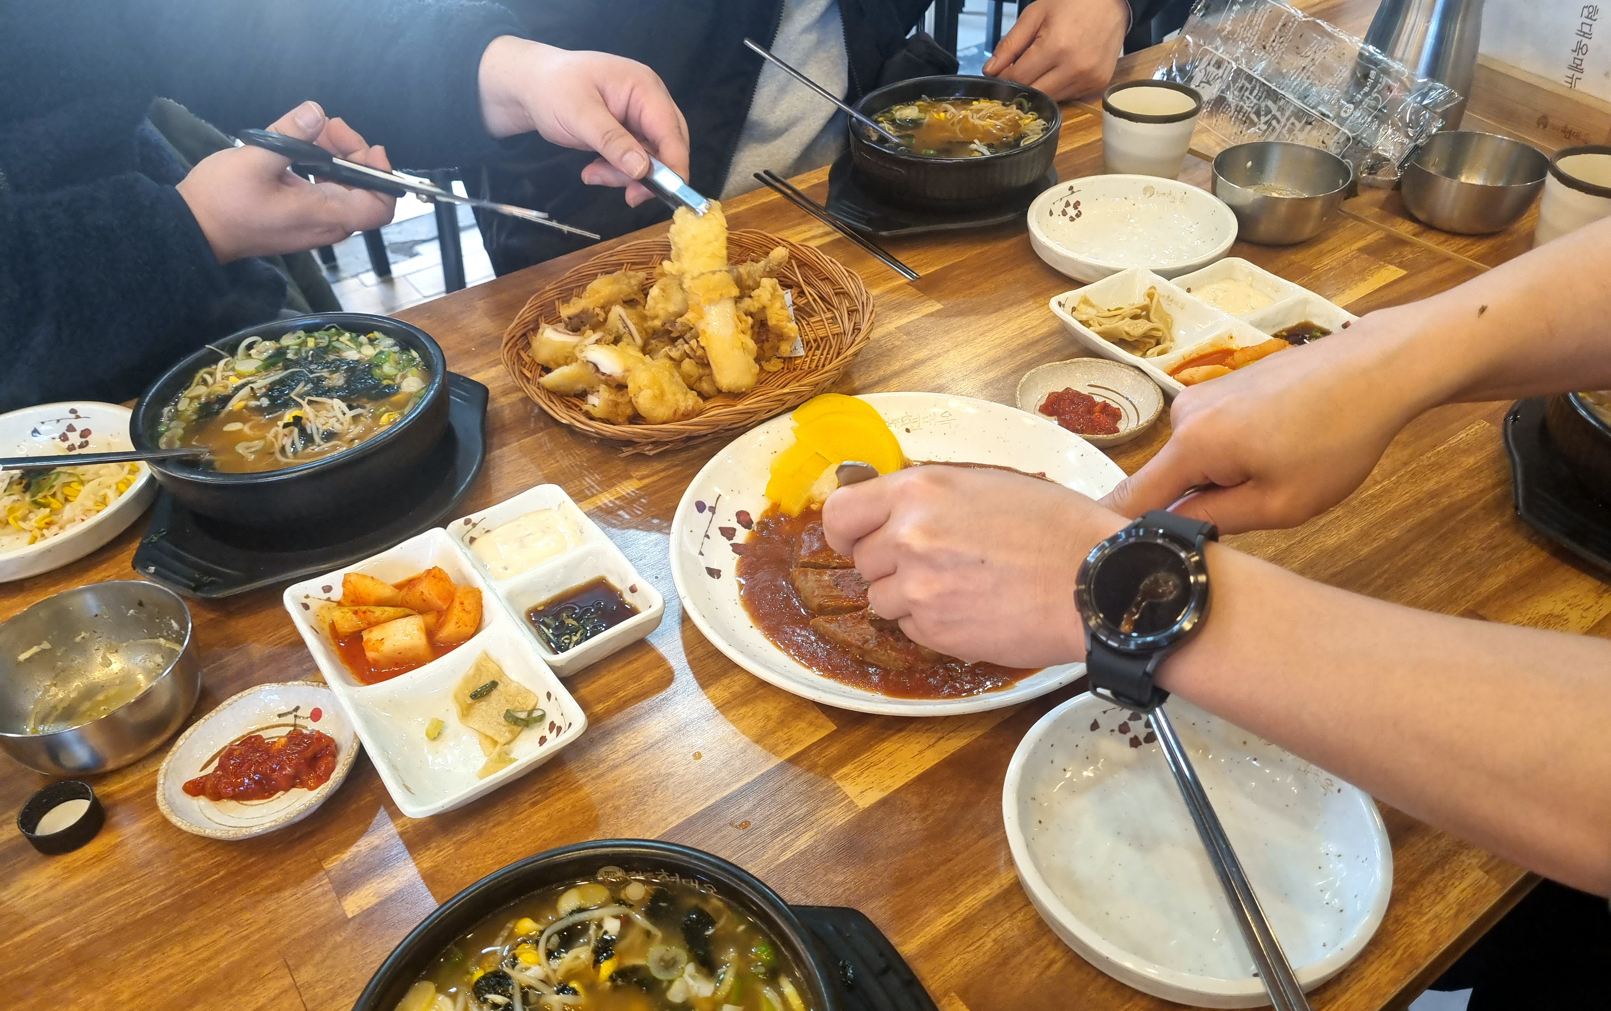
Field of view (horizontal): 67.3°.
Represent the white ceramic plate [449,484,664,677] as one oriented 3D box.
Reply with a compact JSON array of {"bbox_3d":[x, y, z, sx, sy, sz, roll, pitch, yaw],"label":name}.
[{"bbox_3d":[-0.131,0.040,0.640,0.064,0.024,0.132,-27,45,-25],"label":"white ceramic plate"}]

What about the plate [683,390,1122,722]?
[{"bbox_3d":[0.056,0.023,0.642,0.251,0.028,0.251,-2,40,2],"label":"plate"}]

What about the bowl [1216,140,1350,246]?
[{"bbox_3d":[0.353,-0.230,0.908,0.098,0.049,0.098,-2,40,2],"label":"bowl"}]

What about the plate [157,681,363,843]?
[{"bbox_3d":[-0.245,0.121,0.553,0.088,0.021,0.088,-4,40,0],"label":"plate"}]

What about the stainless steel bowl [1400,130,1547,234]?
[{"bbox_3d":[0.497,-0.238,0.906,0.098,0.049,0.098,-2,40,2],"label":"stainless steel bowl"}]

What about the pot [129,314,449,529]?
[{"bbox_3d":[-0.296,-0.046,0.717,0.171,0.054,0.171,-2,40,2],"label":"pot"}]

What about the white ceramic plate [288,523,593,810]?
[{"bbox_3d":[-0.182,0.082,0.592,0.089,0.026,0.177,-26,45,-25],"label":"white ceramic plate"}]

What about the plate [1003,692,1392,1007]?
[{"bbox_3d":[0.158,0.137,0.499,0.152,0.026,0.152,-2,40,2],"label":"plate"}]

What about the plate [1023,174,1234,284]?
[{"bbox_3d":[0.240,-0.201,0.898,0.152,0.026,0.152,-2,40,2],"label":"plate"}]

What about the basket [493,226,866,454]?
[{"bbox_3d":[-0.072,-0.100,0.786,0.238,0.046,0.242,-4,40,0],"label":"basket"}]

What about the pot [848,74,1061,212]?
[{"bbox_3d":[0.118,-0.288,0.977,0.170,0.054,0.170,-2,40,2],"label":"pot"}]

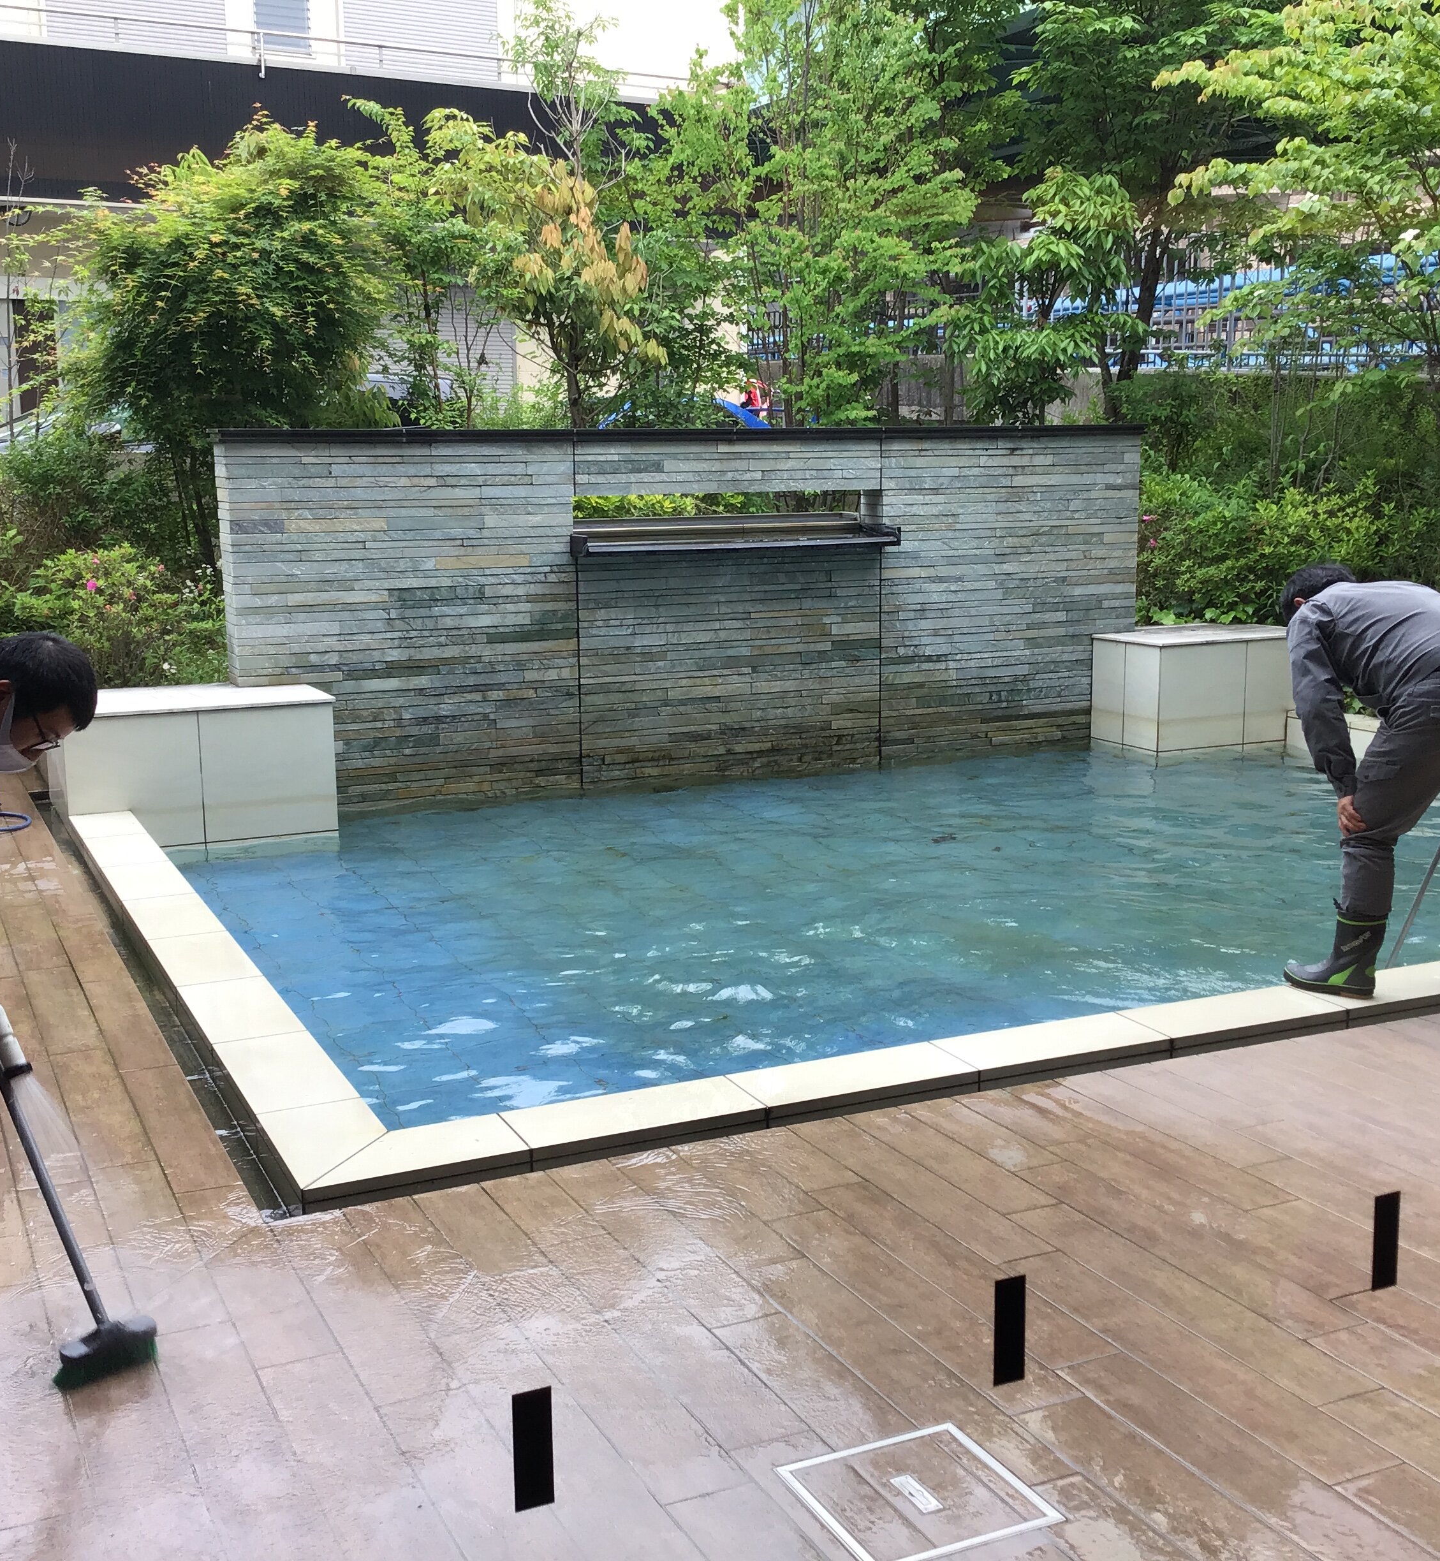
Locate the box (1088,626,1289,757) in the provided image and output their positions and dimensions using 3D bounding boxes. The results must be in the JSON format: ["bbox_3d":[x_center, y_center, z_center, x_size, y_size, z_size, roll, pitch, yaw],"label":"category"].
[{"bbox_3d":[2.850,-0.561,11.157,1.190,0.660,0.880,-5,11,-24],"label":"box"}]

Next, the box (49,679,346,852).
[{"bbox_3d":[-2.476,-0.079,8.749,1.190,0.660,0.890,-5,11,-24],"label":"box"}]

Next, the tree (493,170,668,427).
[{"bbox_3d":[-0.880,-2.406,11.604,1.150,2.700,1.100,-5,11,-24],"label":"tree"}]

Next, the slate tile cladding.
[{"bbox_3d":[0.027,-0.968,10.148,5.300,1.860,0.250,-5,11,-24],"label":"slate tile cladding"}]

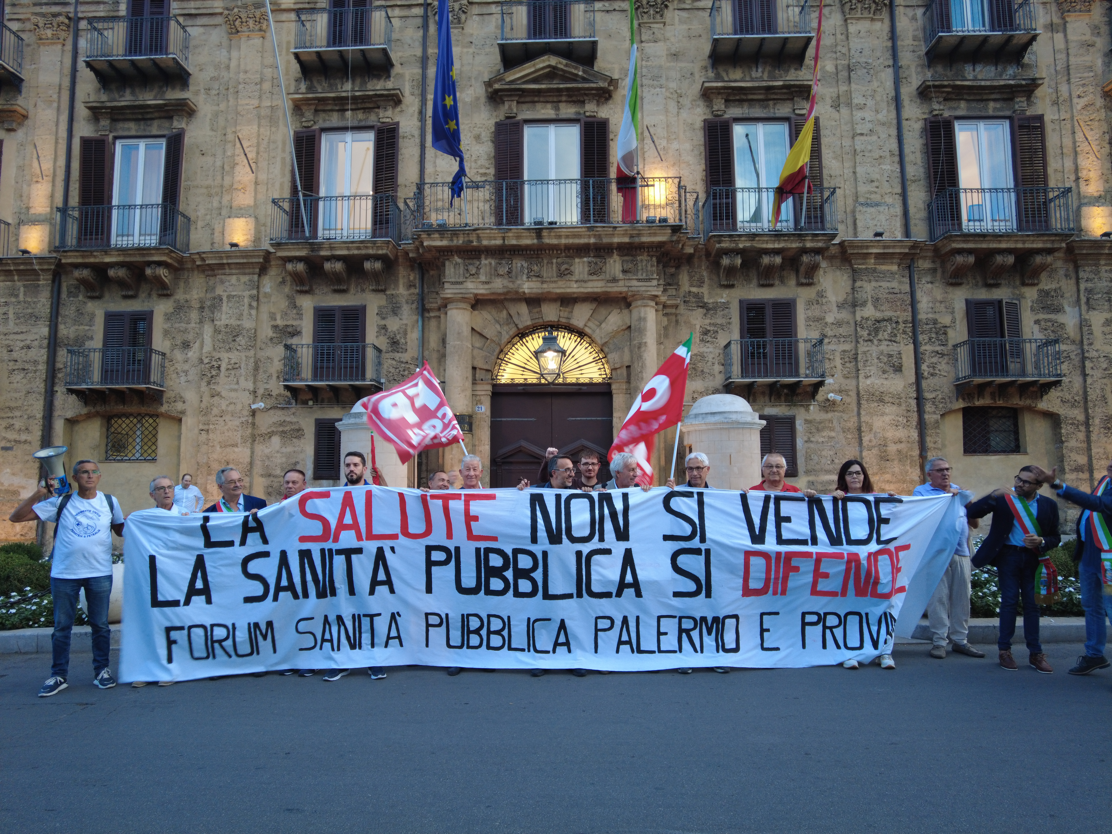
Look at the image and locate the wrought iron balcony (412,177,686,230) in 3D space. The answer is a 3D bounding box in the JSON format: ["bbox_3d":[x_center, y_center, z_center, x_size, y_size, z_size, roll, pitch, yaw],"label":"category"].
[{"bbox_3d":[-0.153,-4.523,14.577,5.831,1.108,1.420,-1,-5,2],"label":"wrought iron balcony"}]

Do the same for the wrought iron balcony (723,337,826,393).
[{"bbox_3d":[4.870,-1.145,14.444,2.069,1.038,0.720,-1,-5,2],"label":"wrought iron balcony"}]

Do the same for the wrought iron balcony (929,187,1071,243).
[{"bbox_3d":[10.065,-4.491,14.579,2.766,1.065,0.820,-1,-5,2],"label":"wrought iron balcony"}]

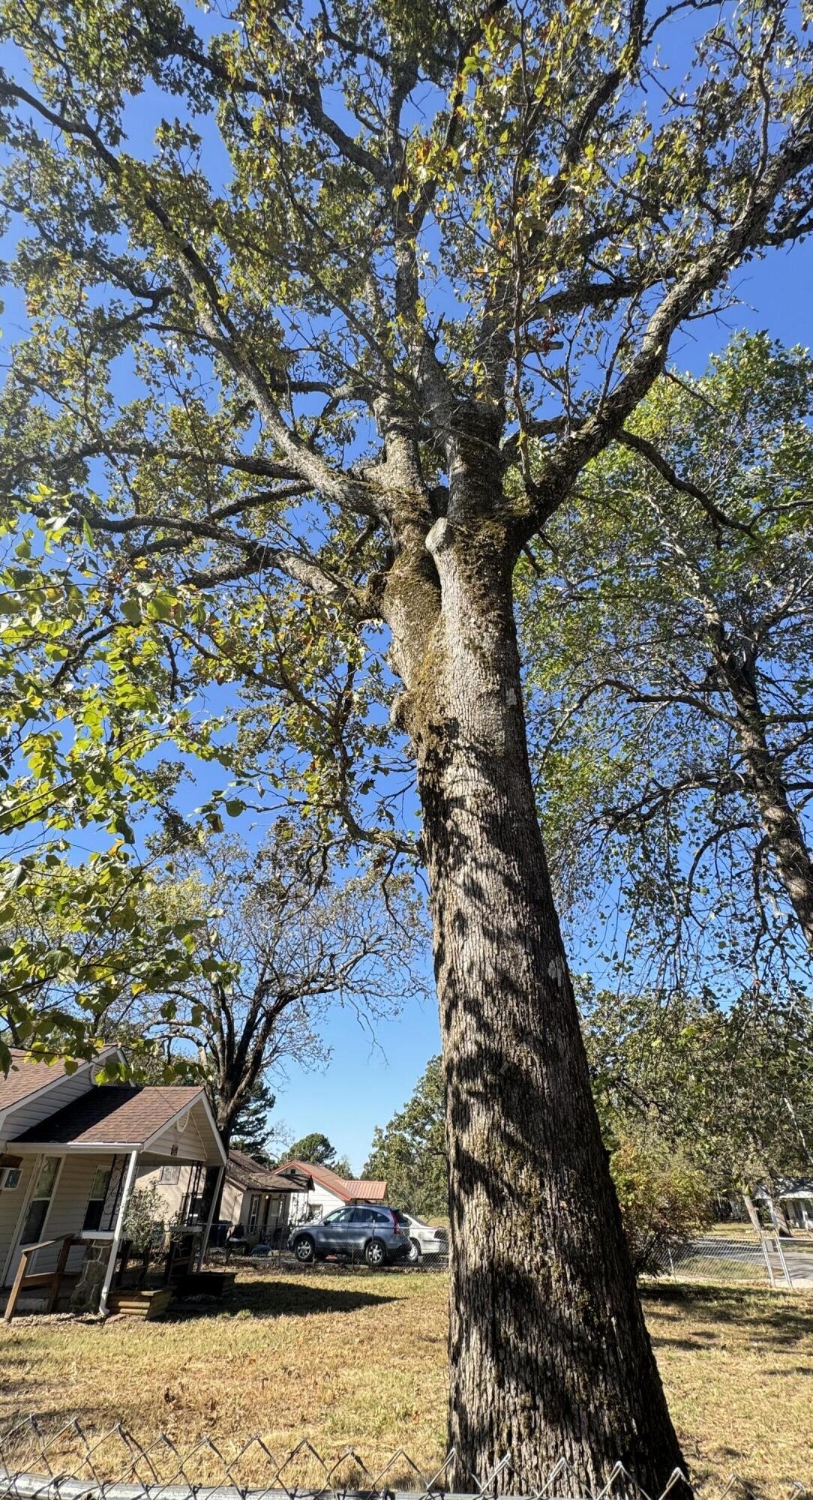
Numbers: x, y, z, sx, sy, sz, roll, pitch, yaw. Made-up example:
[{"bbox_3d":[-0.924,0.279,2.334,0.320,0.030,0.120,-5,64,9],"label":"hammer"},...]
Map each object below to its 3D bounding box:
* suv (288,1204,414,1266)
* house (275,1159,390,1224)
[{"bbox_3d":[-2.035,17.494,22.000,4.540,1.680,1.820,-10,-38,14],"label":"suv"},{"bbox_3d":[-6.198,32.731,43.806,10.362,4.635,7.800,-5,-37,7],"label":"house"}]

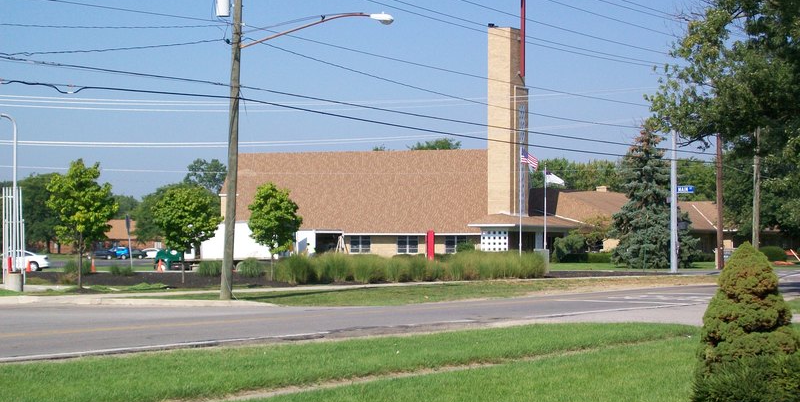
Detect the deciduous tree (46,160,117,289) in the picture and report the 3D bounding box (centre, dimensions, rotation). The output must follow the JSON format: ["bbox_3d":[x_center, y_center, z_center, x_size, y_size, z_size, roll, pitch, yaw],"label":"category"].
[{"bbox_3d":[-12.404,0.896,63.000,2.750,5.050,2.700,0,-2,0],"label":"deciduous tree"}]

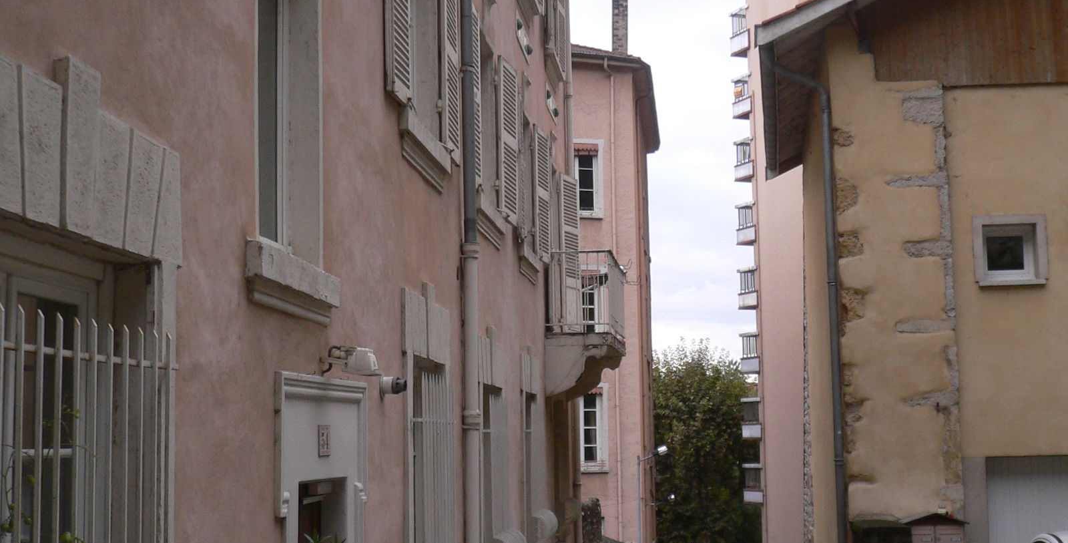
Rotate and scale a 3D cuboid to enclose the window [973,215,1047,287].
[{"bbox_3d":[5.552,-0.235,16.806,0.790,0.840,0.170,-2,-7,6],"label":"window"}]

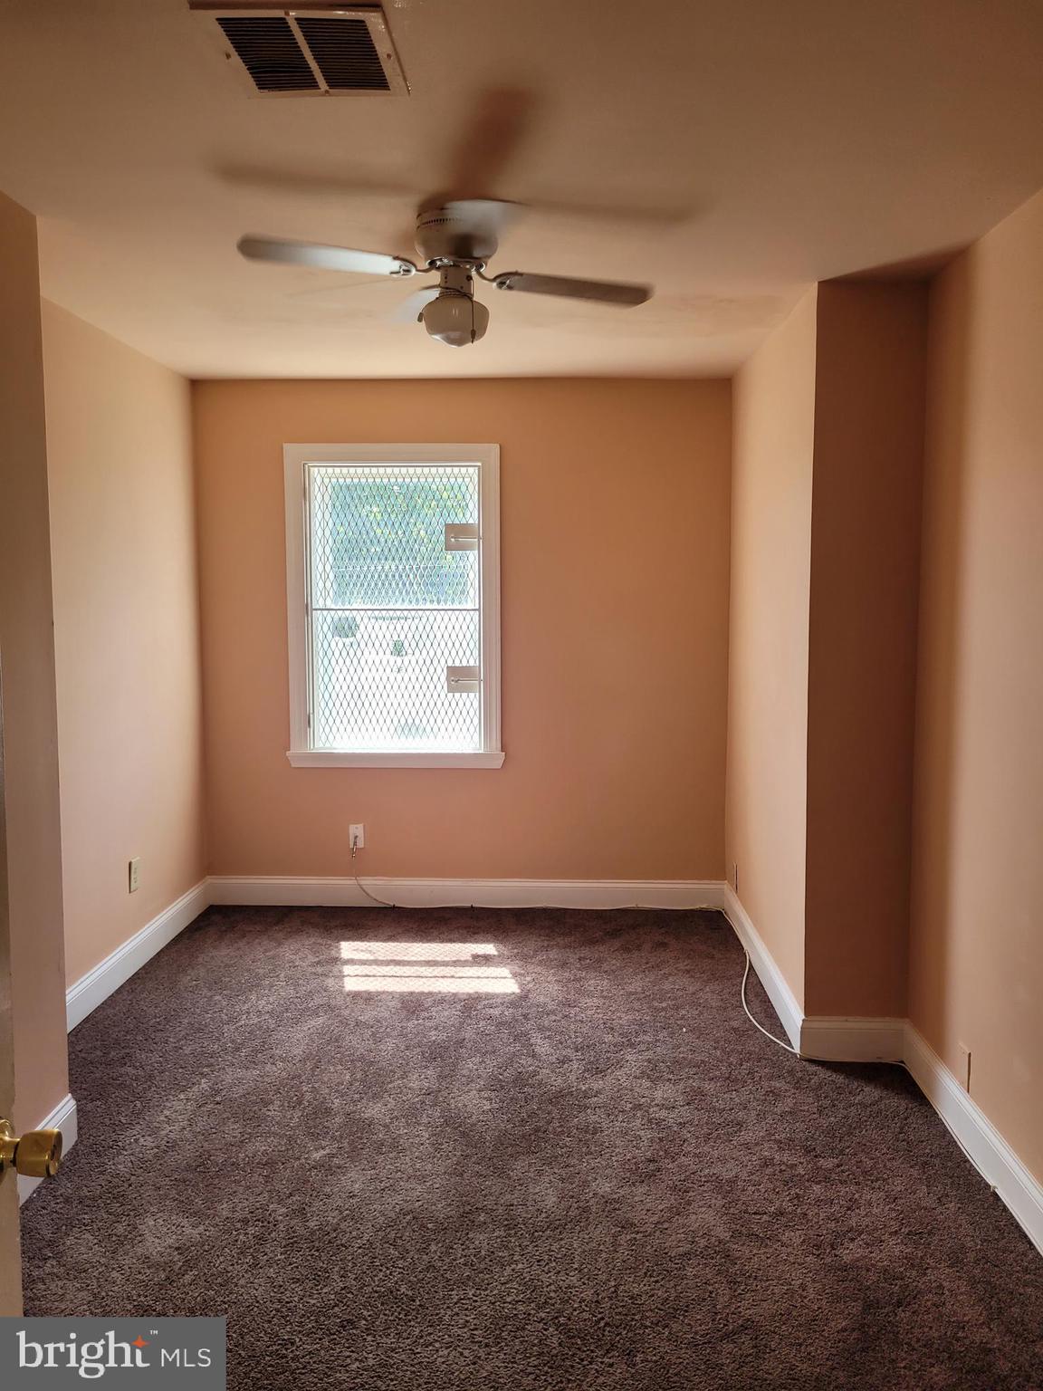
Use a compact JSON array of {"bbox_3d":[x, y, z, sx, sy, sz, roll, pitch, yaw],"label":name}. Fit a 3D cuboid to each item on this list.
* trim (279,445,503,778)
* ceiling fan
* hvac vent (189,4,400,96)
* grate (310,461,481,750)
[{"bbox_3d":[-0.580,-0.394,4.726,0.976,1.461,0.070,0,6,2],"label":"trim"},{"bbox_3d":[-0.149,-1.037,2.615,1.080,0.325,1.080,-2,6,-21],"label":"ceiling fan"},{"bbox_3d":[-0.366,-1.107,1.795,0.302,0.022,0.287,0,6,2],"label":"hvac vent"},{"bbox_3d":[-0.571,-0.391,4.741,0.779,1.290,0.030,0,6,2],"label":"grate"}]

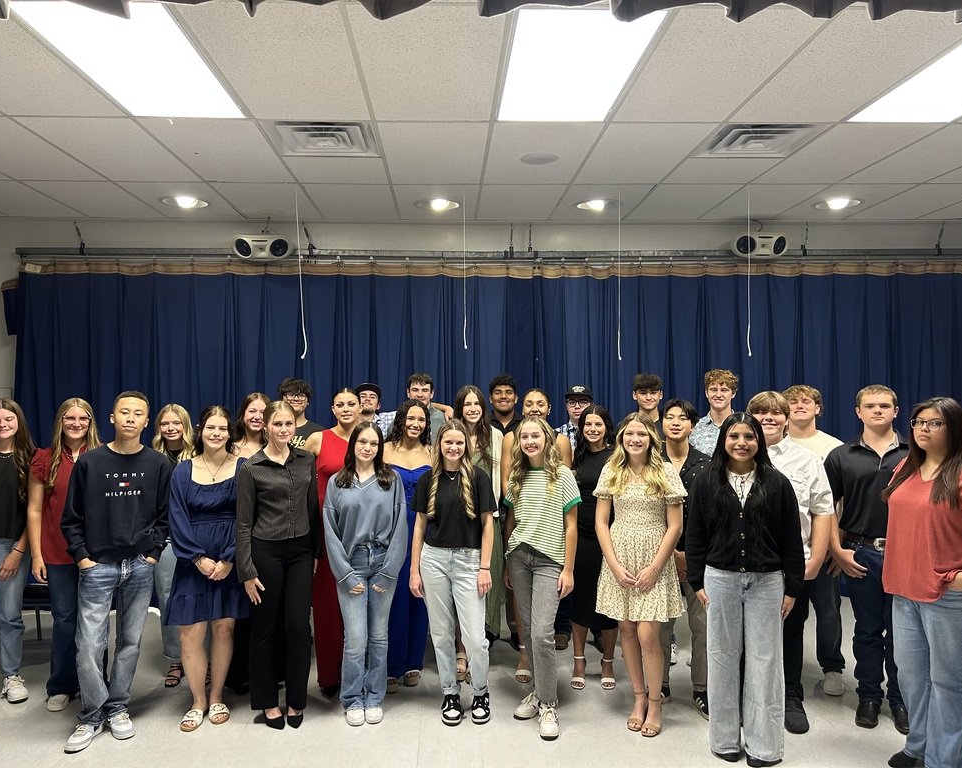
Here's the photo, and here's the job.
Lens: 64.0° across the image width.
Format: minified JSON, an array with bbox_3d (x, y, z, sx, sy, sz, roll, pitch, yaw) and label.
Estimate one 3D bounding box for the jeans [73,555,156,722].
[{"bbox_3d":[-1.938,1.306,4.090,0.400,0.925,0.310,0,0,-18],"label":"jeans"}]

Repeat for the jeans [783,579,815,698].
[{"bbox_3d":[1.543,1.272,4.070,0.400,0.835,0.290,-1,-1,11],"label":"jeans"}]

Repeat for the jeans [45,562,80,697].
[{"bbox_3d":[-2.282,1.316,4.360,0.345,0.860,0.260,0,-1,-11],"label":"jeans"}]

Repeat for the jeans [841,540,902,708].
[{"bbox_3d":[2.160,1.270,4.190,0.380,0.910,0.280,-1,0,9],"label":"jeans"}]

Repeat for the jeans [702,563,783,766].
[{"bbox_3d":[1.276,1.284,3.740,0.385,0.960,0.280,-1,0,17],"label":"jeans"}]

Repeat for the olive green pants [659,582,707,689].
[{"bbox_3d":[1.151,1.254,4.330,0.370,0.900,0.280,-1,0,11],"label":"olive green pants"}]

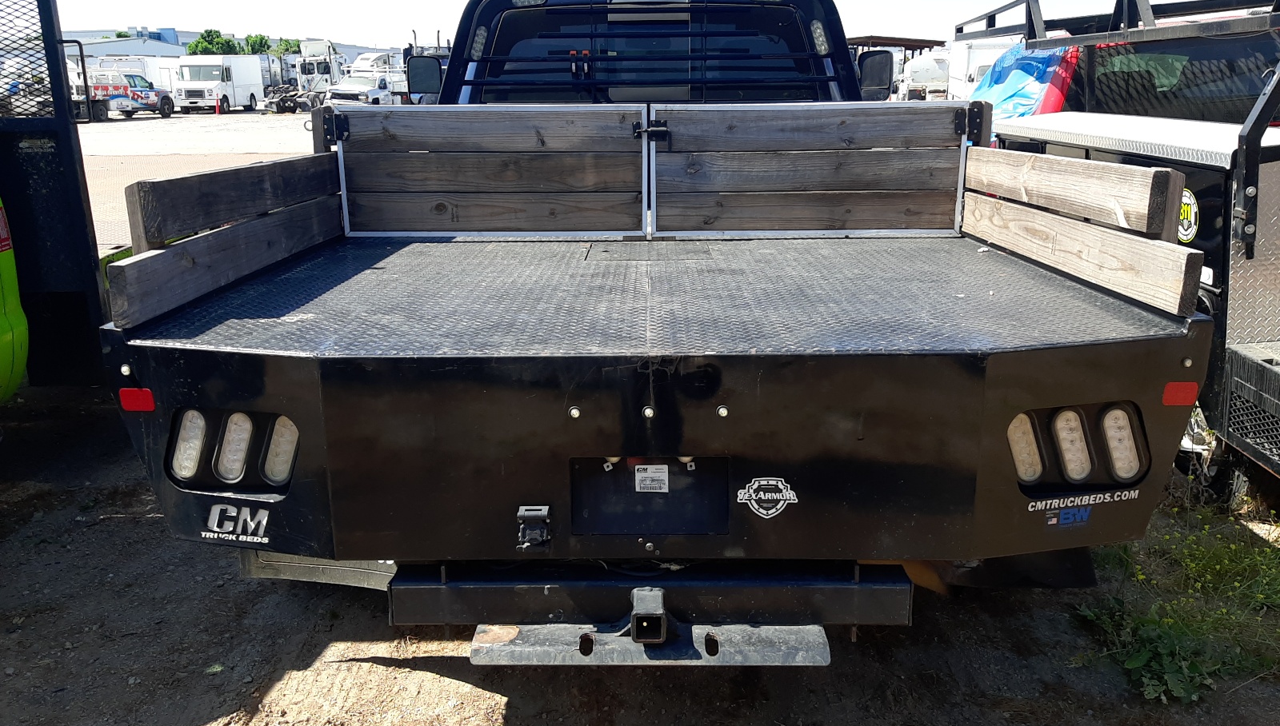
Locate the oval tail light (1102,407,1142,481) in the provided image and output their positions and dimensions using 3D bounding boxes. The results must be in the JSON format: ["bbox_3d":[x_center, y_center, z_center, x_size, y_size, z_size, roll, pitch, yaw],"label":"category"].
[{"bbox_3d":[1.047,0.174,2.106,0.055,0.167,0.034,-18,17,-3],"label":"oval tail light"}]

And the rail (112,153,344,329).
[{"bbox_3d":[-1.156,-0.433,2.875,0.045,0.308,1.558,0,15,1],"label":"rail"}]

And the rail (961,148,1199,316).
[{"bbox_3d":[1.188,-0.433,2.746,0.049,0.304,1.428,0,15,1],"label":"rail"}]

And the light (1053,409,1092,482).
[{"bbox_3d":[0.947,0.181,2.114,0.064,0.170,0.030,-21,19,-10],"label":"light"}]

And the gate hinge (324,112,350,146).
[{"bbox_3d":[-1.075,-0.839,3.429,0.093,0.093,0.018,0,15,1],"label":"gate hinge"}]

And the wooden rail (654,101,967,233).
[{"bbox_3d":[0.622,-0.718,3.591,1.161,0.487,0.040,0,15,1],"label":"wooden rail"}]

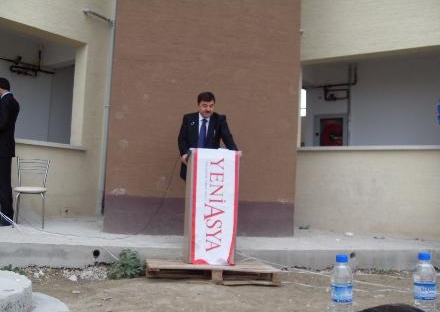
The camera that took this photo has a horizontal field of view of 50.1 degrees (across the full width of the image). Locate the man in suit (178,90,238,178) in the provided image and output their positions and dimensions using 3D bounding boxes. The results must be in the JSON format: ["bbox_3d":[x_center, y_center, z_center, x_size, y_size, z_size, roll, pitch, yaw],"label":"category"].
[{"bbox_3d":[-0.129,0.142,4.680,0.590,1.560,0.450,3,-4,-6],"label":"man in suit"}]

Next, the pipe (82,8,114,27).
[{"bbox_3d":[-2.016,-2.316,7.850,0.110,0.120,0.640,-1,-8,36],"label":"pipe"}]

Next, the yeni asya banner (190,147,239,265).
[{"bbox_3d":[-0.040,0.455,4.200,0.410,1.030,0.080,3,-4,-10],"label":"yeni asya banner"}]

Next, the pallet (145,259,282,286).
[{"bbox_3d":[-0.086,1.024,4.240,1.130,0.135,0.700,3,-4,-10],"label":"pallet"}]

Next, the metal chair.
[{"bbox_3d":[-2.299,0.445,5.720,0.400,0.850,0.460,4,-5,-25],"label":"metal chair"}]

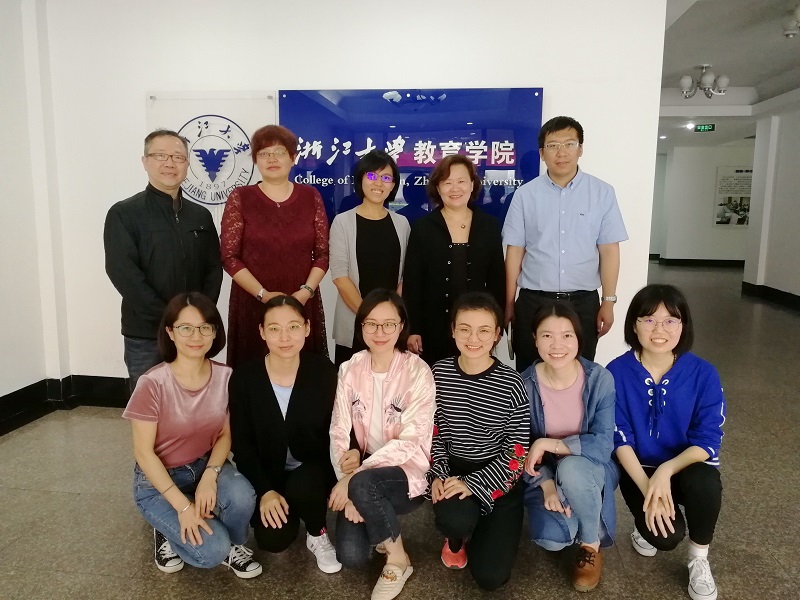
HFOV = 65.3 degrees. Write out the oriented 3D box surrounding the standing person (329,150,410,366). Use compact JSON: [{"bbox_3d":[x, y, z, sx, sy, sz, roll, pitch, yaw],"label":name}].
[{"bbox_3d":[-0.133,0.165,2.730,0.400,1.592,0.300,-1,8,-13],"label":"standing person"}]

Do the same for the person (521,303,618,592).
[{"bbox_3d":[0.653,0.502,2.463,0.460,1.016,0.670,3,8,17],"label":"person"}]

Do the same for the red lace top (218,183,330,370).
[{"bbox_3d":[-0.514,-0.063,2.597,0.460,0.830,0.300,-1,8,-14],"label":"red lace top"}]

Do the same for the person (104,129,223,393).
[{"bbox_3d":[-1.000,0.125,2.685,0.500,1.662,0.340,-4,9,-32],"label":"person"}]

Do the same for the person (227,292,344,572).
[{"bbox_3d":[-0.470,0.471,2.541,0.460,1.029,0.670,0,8,-8],"label":"person"}]

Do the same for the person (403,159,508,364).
[{"bbox_3d":[0.238,0.175,2.730,0.440,1.579,0.310,0,8,-5],"label":"person"}]

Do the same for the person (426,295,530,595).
[{"bbox_3d":[0.298,0.480,2.460,0.430,1.053,0.670,1,8,4],"label":"person"}]

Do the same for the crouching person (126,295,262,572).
[{"bbox_3d":[-0.841,0.465,2.531,0.490,1.036,0.680,-3,9,-22],"label":"crouching person"}]

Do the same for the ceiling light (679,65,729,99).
[{"bbox_3d":[4.009,-2.887,8.228,0.640,0.405,0.640,1,8,0],"label":"ceiling light"}]

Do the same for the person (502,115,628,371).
[{"bbox_3d":[0.710,0.100,2.709,0.530,1.746,0.320,2,8,7],"label":"person"}]

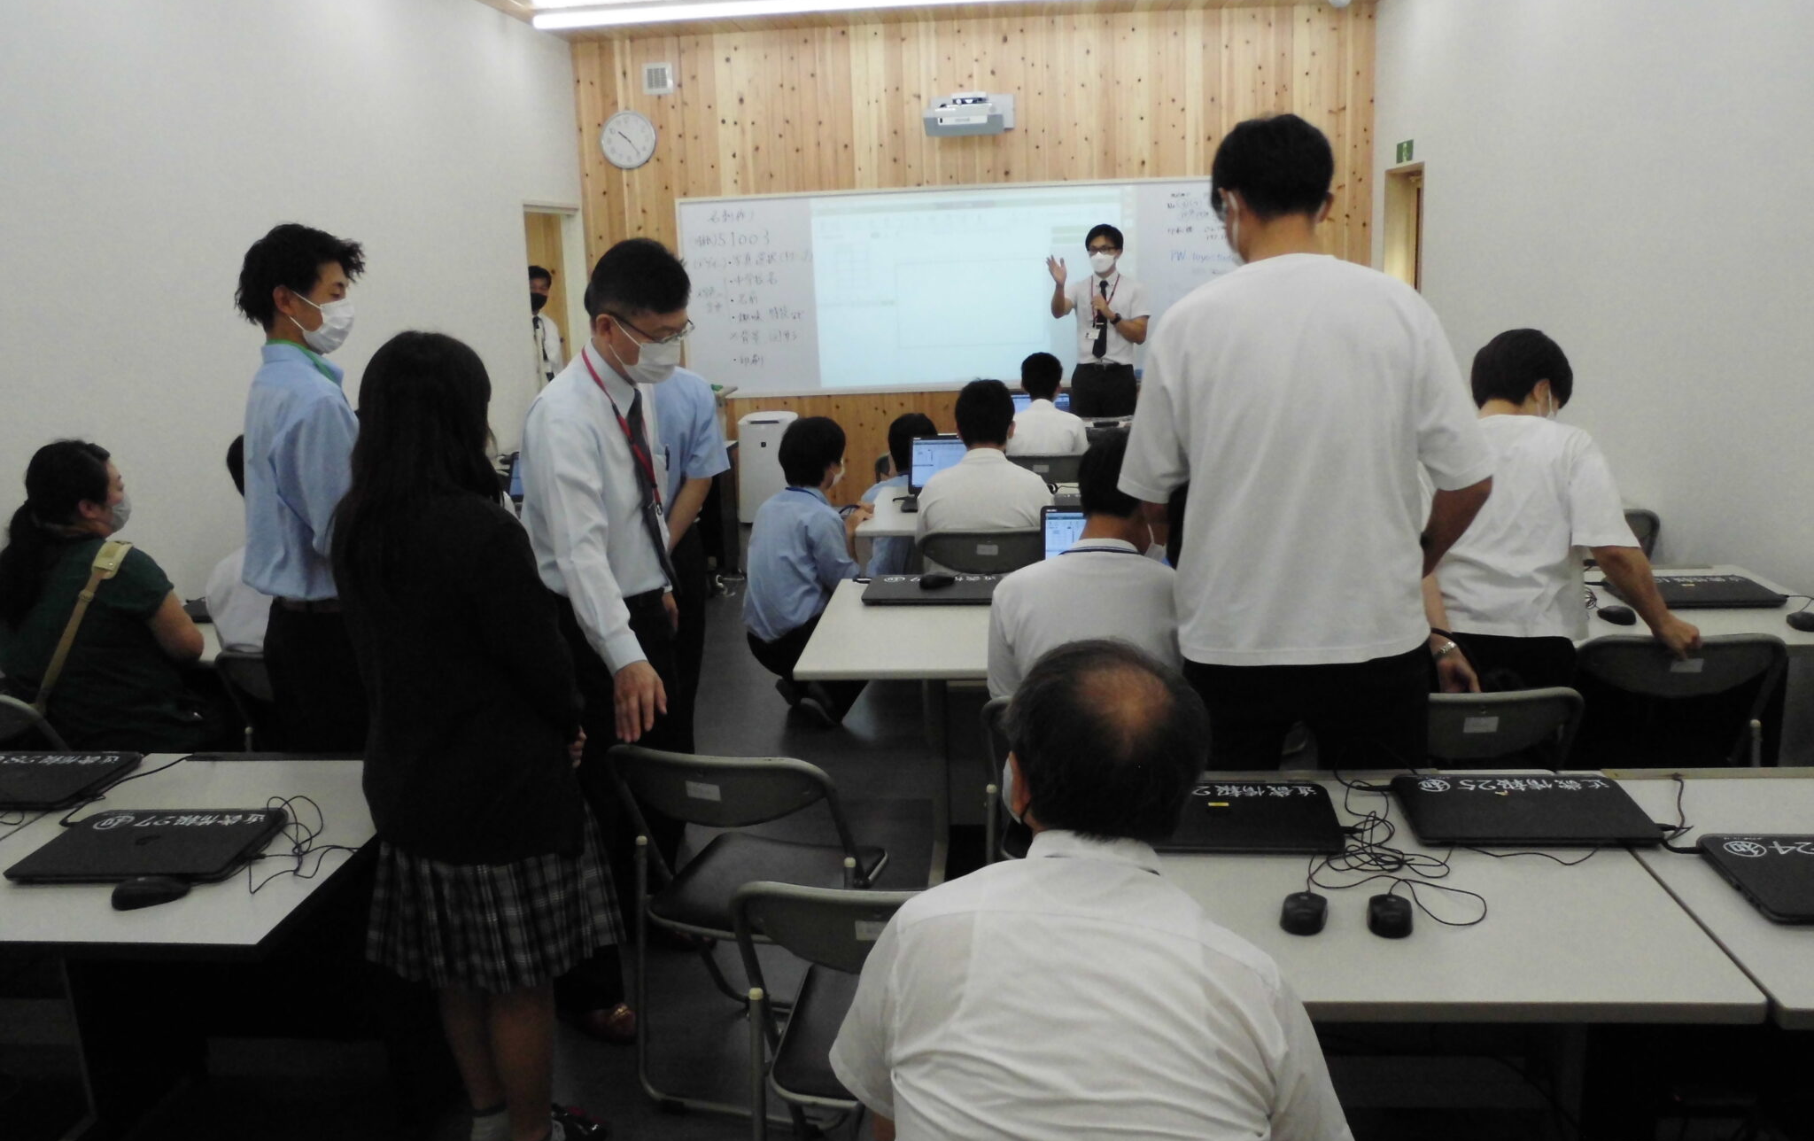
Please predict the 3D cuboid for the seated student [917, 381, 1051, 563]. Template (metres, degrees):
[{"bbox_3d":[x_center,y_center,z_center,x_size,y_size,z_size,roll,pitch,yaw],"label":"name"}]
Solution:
[{"bbox_3d":[0.265,-0.039,4.591,0.480,1.240,0.700,0,13,7],"label":"seated student"}]

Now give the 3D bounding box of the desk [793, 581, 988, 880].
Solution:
[{"bbox_3d":[0.483,0.463,3.606,1.400,0.705,0.810,-1,14,5],"label":"desk"}]

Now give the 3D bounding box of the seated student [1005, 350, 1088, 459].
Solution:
[{"bbox_3d":[0.627,-0.396,6.126,0.440,1.200,0.680,0,13,7],"label":"seated student"}]

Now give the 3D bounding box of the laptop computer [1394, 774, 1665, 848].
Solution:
[{"bbox_3d":[1.001,0.395,2.226,0.365,0.025,0.250,-1,13,3],"label":"laptop computer"}]

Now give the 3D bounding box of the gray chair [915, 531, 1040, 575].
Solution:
[{"bbox_3d":[0.289,0.198,4.592,0.460,0.770,0.480,-1,14,5],"label":"gray chair"}]

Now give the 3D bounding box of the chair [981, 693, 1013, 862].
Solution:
[{"bbox_3d":[0.415,0.576,3.075,0.460,0.760,0.470,-1,13,5],"label":"chair"}]

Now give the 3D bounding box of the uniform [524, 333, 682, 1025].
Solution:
[{"bbox_3d":[-0.648,0.232,2.993,0.340,1.450,0.480,3,14,21],"label":"uniform"}]

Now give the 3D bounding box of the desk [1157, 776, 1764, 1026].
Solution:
[{"bbox_3d":[0.730,0.798,2.186,0.800,0.705,0.750,-1,14,5],"label":"desk"}]

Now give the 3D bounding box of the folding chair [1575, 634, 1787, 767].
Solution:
[{"bbox_3d":[1.691,0.475,3.220,0.460,0.770,0.480,0,14,10],"label":"folding chair"}]

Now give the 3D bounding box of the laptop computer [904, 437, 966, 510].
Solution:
[{"bbox_3d":[0.195,-0.370,5.106,0.370,0.240,0.280,-1,13,5],"label":"laptop computer"}]

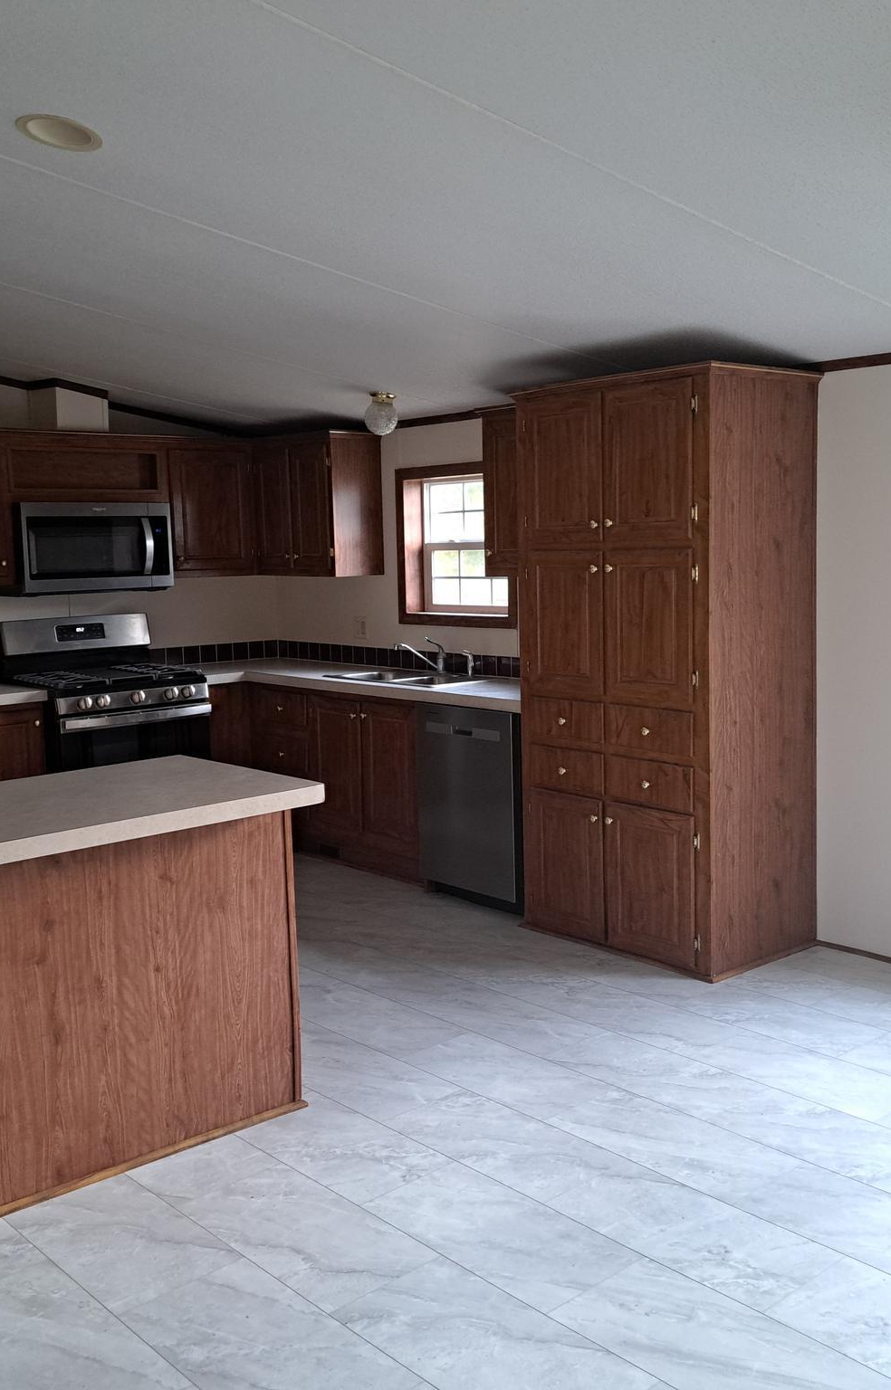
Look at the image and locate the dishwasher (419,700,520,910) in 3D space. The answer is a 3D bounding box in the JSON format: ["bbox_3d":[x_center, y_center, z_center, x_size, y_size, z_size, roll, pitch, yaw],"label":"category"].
[{"bbox_3d":[0.299,0.432,5.517,0.585,0.835,0.623,-7,8,-40],"label":"dishwasher"}]

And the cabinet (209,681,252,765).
[{"bbox_3d":[-1.278,0.343,6.746,0.255,0.845,0.585,-7,8,-40],"label":"cabinet"}]

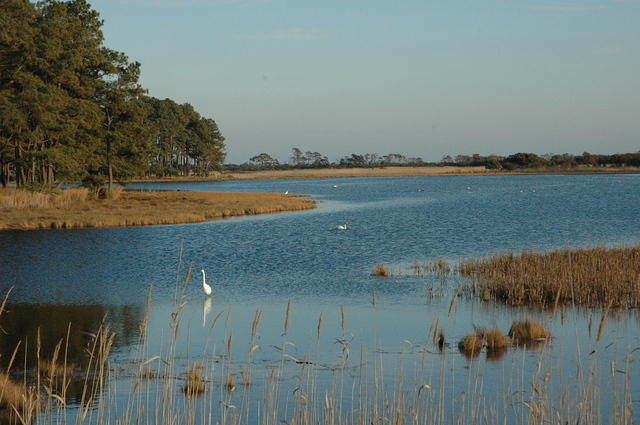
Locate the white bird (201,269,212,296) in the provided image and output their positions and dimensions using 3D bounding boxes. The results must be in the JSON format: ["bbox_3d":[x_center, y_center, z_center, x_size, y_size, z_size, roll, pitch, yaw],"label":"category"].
[{"bbox_3d":[-3.043,1.915,46.283,0.460,0.820,0.250,1,2,30],"label":"white bird"}]

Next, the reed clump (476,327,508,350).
[{"bbox_3d":[3.362,2.421,33.557,0.610,0.420,0.540,0,2,0],"label":"reed clump"}]

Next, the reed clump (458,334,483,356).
[{"bbox_3d":[2.897,2.461,33.142,0.460,0.360,0.420,0,2,0],"label":"reed clump"}]

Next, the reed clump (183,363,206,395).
[{"bbox_3d":[-1.967,2.570,26.989,0.370,0.470,0.360,0,2,0],"label":"reed clump"}]

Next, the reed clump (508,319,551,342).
[{"bbox_3d":[4.277,2.375,35.150,0.840,0.430,0.680,0,2,0],"label":"reed clump"}]

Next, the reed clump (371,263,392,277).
[{"bbox_3d":[1.978,1.824,55.385,0.700,0.450,0.580,0,2,0],"label":"reed clump"}]

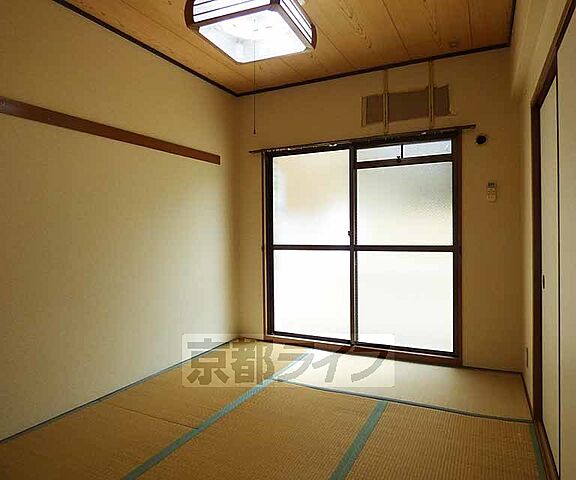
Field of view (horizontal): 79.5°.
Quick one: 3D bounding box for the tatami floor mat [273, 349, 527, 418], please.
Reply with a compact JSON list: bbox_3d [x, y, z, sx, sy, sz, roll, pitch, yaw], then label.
[{"bbox_3d":[0.825,1.065,2.660,1.690,0.040,0.820,-1,-1,26],"label":"tatami floor mat"}]

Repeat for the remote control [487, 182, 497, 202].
[{"bbox_3d":[1.599,-0.371,2.720,0.060,0.158,0.024,0,1,27],"label":"remote control"}]

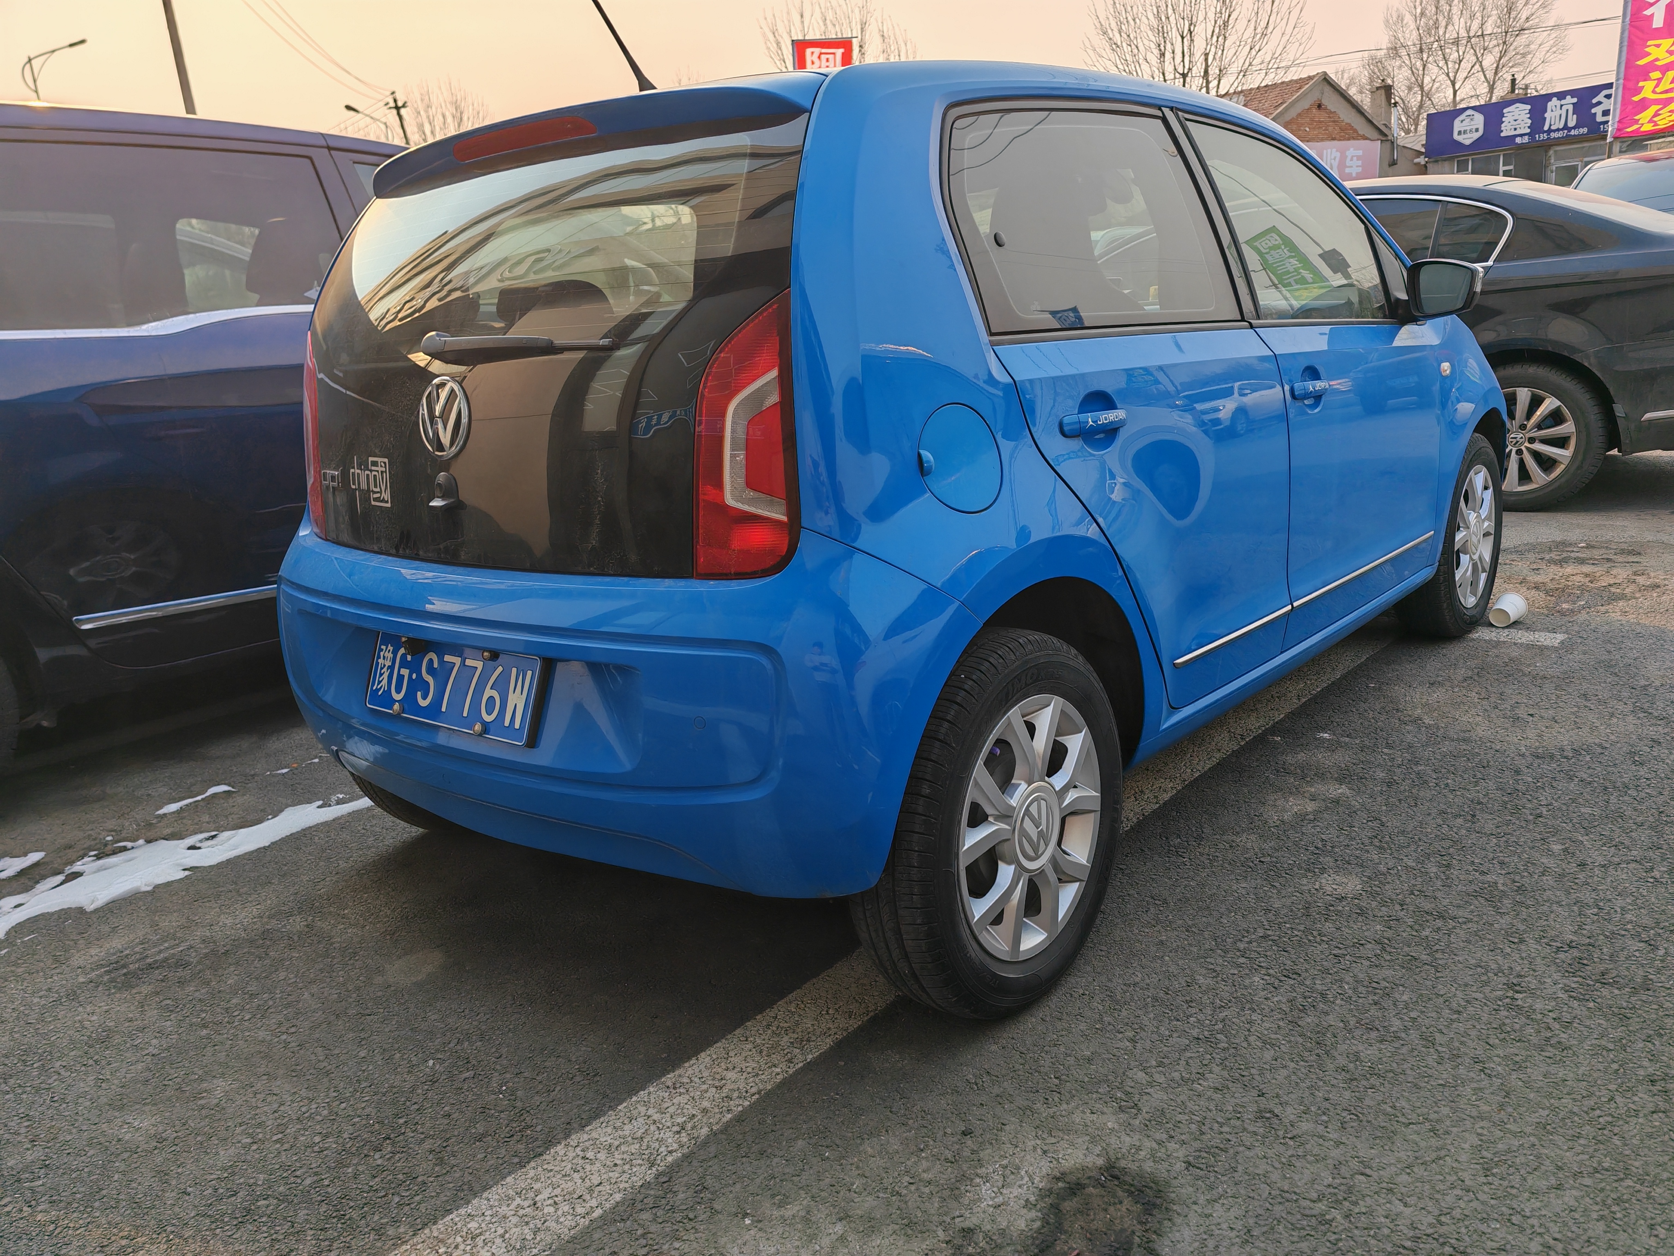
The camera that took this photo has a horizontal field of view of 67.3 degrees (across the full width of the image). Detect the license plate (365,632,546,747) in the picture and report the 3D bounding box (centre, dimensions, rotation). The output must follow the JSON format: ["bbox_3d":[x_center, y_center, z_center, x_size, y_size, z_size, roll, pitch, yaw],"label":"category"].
[{"bbox_3d":[-0.627,0.090,2.017,0.440,0.140,0.015,7,-1,38],"label":"license plate"}]

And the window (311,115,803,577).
[{"bbox_3d":[-0.545,-0.433,2.031,1.240,0.662,0.172,8,4,40],"label":"window"}]

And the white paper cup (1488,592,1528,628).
[{"bbox_3d":[2.026,-0.048,3.802,0.100,0.085,0.085,-25,24,-38],"label":"white paper cup"}]

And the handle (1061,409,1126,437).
[{"bbox_3d":[0.379,-0.311,1.894,0.042,0.037,0.195,8,19,40],"label":"handle"}]

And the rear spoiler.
[{"bbox_3d":[-0.448,-0.817,2.086,1.150,0.110,0.240,8,19,40],"label":"rear spoiler"}]

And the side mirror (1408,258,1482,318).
[{"bbox_3d":[1.436,-0.799,2.968,0.175,0.142,0.095,8,19,40],"label":"side mirror"}]

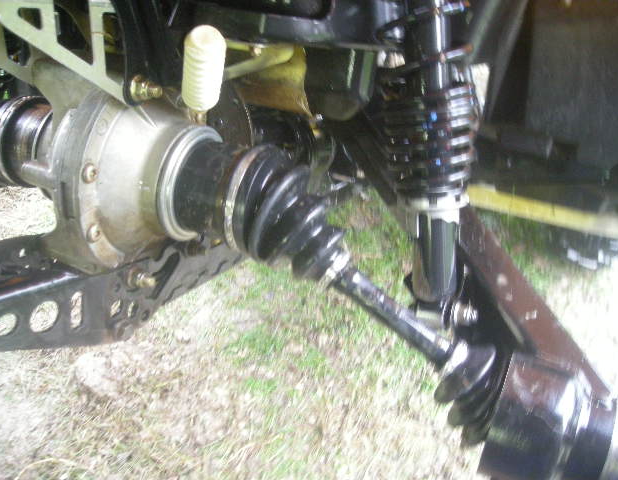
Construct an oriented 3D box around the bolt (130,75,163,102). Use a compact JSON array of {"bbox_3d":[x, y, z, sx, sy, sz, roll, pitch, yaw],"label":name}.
[{"bbox_3d":[-0.139,-0.128,0.555,0.028,0.022,0.022,13,22,29],"label":"bolt"}]

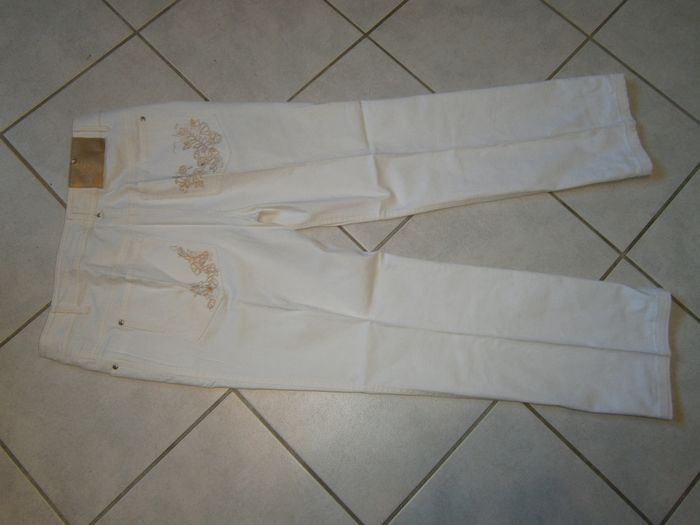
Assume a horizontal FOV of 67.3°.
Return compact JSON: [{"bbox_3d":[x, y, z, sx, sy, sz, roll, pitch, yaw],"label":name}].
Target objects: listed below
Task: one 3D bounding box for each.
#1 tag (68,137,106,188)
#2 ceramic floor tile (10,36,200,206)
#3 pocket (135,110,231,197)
[{"bbox_3d":[-0.453,-0.172,0.908,0.058,0.005,0.094,-1,75,-2],"label":"tag"},{"bbox_3d":[-0.401,-0.224,0.942,0.301,0.009,0.301,44,78,9],"label":"ceramic floor tile"},{"bbox_3d":[-0.290,-0.191,0.916,0.164,0.012,0.161,-2,75,-2],"label":"pocket"}]

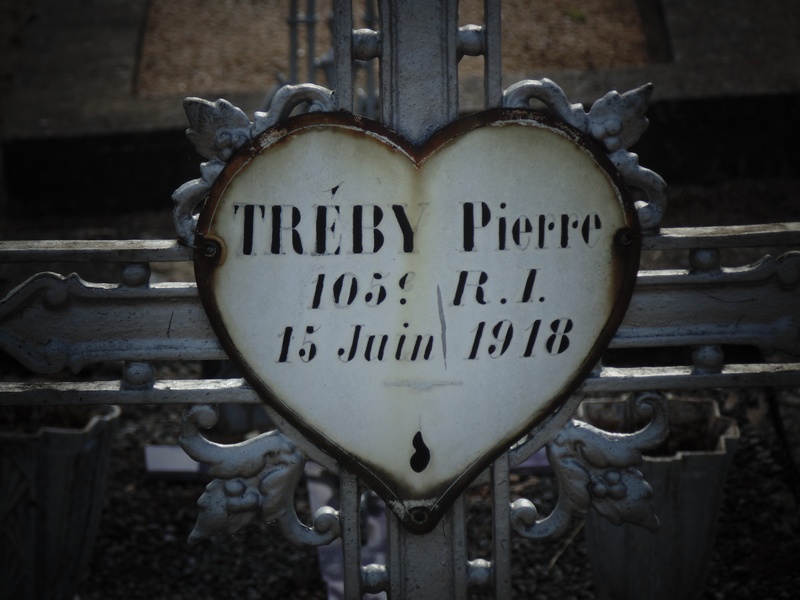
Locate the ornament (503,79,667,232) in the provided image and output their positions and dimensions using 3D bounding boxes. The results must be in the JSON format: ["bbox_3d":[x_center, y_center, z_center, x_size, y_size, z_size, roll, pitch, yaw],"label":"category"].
[{"bbox_3d":[0.106,-0.083,2.520,0.094,0.089,0.022,-2,19,-4],"label":"ornament"}]

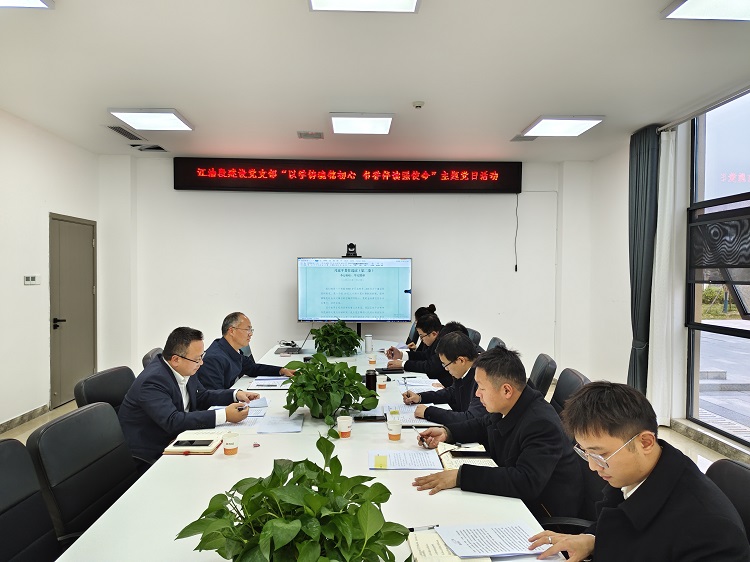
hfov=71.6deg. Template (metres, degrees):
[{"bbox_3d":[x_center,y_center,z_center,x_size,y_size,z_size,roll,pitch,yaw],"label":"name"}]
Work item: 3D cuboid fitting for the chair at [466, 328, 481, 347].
[{"bbox_3d":[0.697,0.960,5.303,0.620,0.955,0.570,0,1,-1],"label":"chair"}]

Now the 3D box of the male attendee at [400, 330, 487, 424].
[{"bbox_3d":[0.438,0.873,2.840,0.680,1.230,0.560,0,1,-3],"label":"male attendee"}]

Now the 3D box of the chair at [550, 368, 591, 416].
[{"bbox_3d":[0.650,0.957,2.371,0.620,1.080,0.600,0,1,-3],"label":"chair"}]

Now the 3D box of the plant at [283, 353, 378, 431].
[{"bbox_3d":[-0.234,0.531,2.681,0.470,0.325,0.450,0,1,-3],"label":"plant"}]

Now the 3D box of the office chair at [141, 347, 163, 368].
[{"bbox_3d":[-1.117,0.932,3.368,0.620,0.990,0.600,0,1,-3],"label":"office chair"}]

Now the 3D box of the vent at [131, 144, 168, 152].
[{"bbox_3d":[-2.725,-1.590,6.257,0.330,0.030,0.320,0,1,-3],"label":"vent"}]

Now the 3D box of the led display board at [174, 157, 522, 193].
[{"bbox_3d":[-0.330,-1.431,7.117,4.711,0.420,0.100,0,1,-3],"label":"led display board"}]

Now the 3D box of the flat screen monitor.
[{"bbox_3d":[-0.252,0.116,6.649,1.455,0.820,0.070,0,1,-3],"label":"flat screen monitor"}]

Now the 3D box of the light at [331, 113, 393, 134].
[{"bbox_3d":[-0.130,-1.553,5.155,0.612,0.040,0.612,0,1,-3],"label":"light"}]

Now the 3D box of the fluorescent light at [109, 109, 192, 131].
[{"bbox_3d":[-2.146,-1.558,5.063,0.612,0.040,0.612,0,1,-3],"label":"fluorescent light"}]

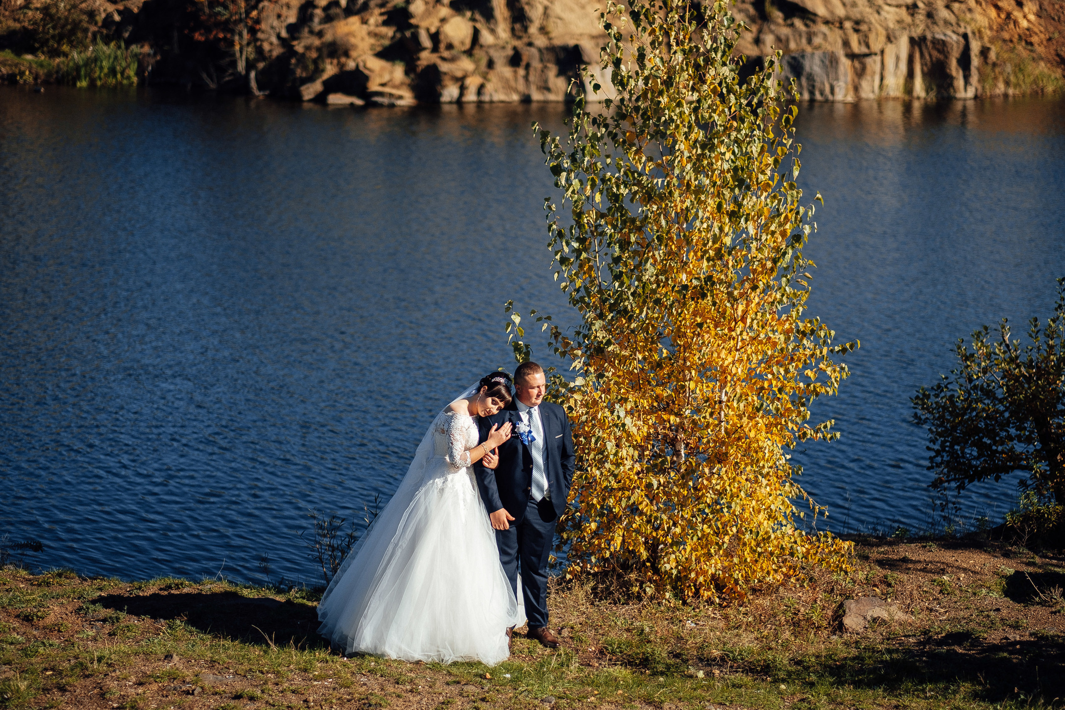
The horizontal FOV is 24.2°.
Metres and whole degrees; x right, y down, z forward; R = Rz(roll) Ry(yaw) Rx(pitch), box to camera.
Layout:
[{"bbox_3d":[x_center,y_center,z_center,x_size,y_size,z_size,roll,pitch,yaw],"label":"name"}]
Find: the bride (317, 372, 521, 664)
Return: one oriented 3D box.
[{"bbox_3d":[-0.698,0.942,15.349,1.150,1.670,1.300,-10,15,-41],"label":"bride"}]

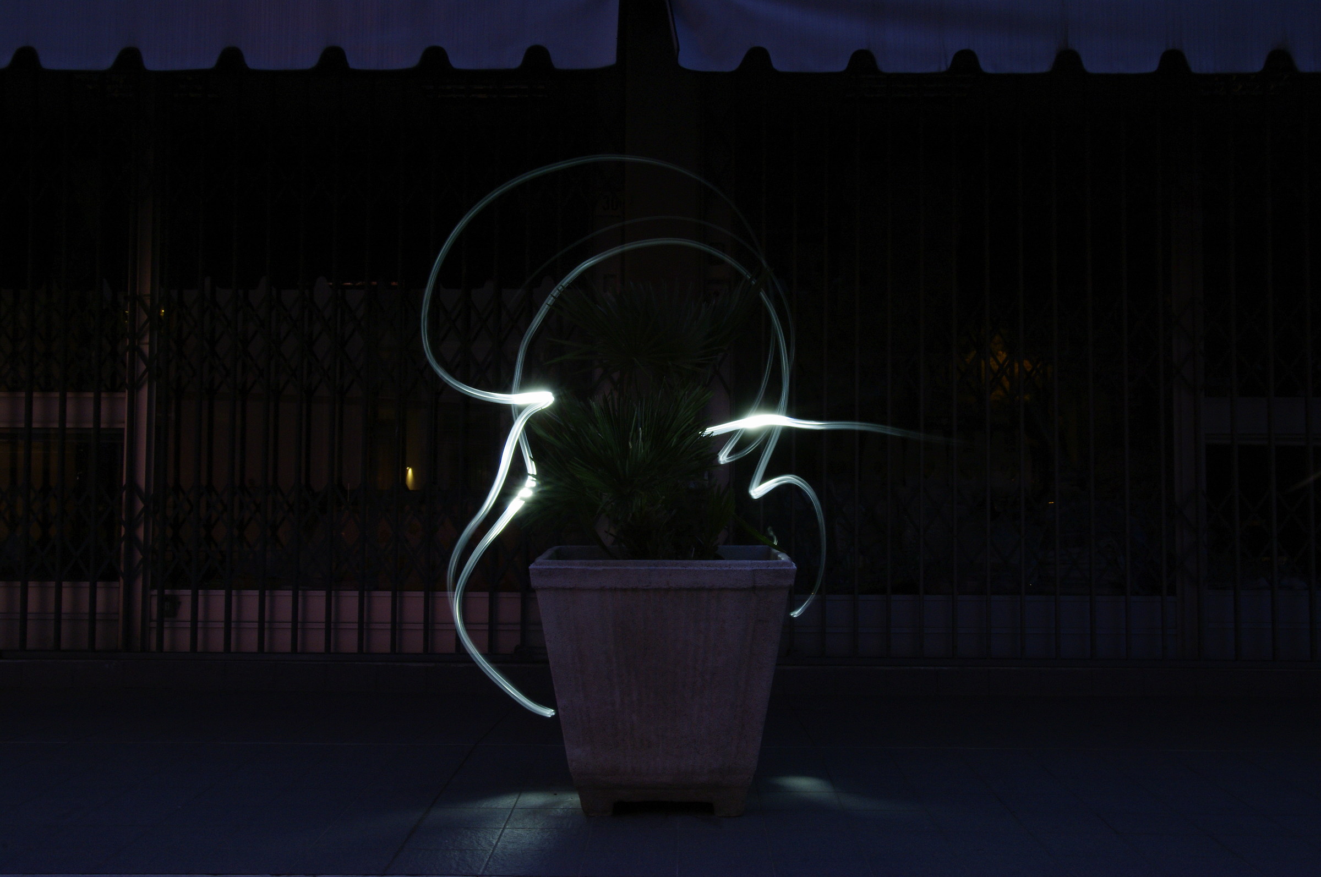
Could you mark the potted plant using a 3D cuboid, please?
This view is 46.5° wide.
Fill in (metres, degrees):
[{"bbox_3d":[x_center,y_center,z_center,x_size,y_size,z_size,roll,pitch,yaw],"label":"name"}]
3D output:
[{"bbox_3d":[-0.010,0.250,3.880,0.650,1.310,0.640,0,-1,0],"label":"potted plant"}]

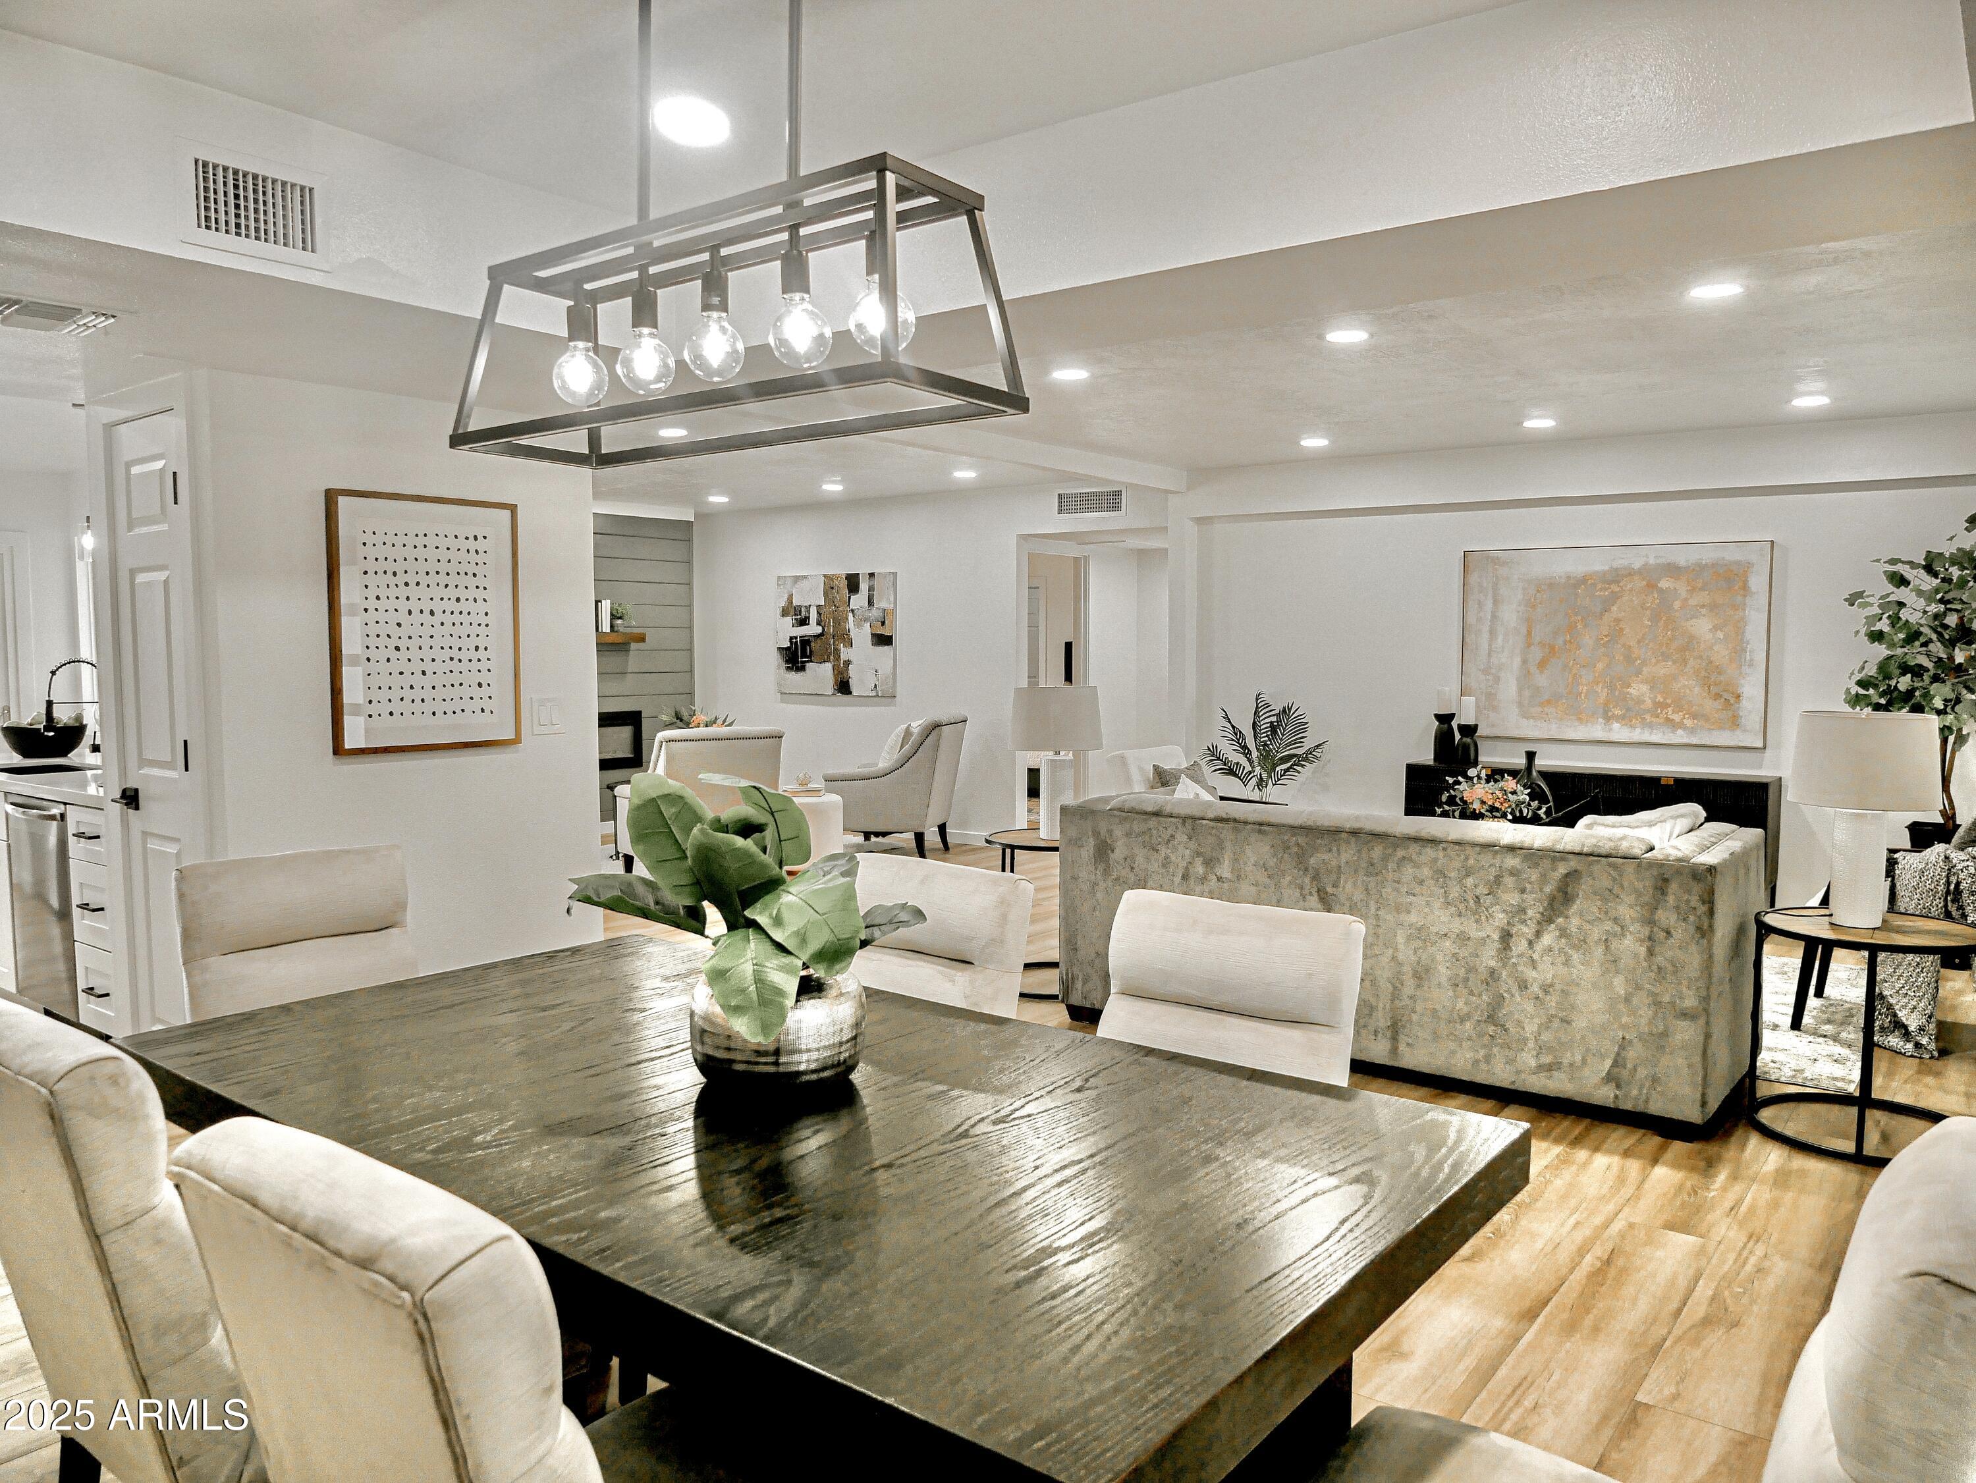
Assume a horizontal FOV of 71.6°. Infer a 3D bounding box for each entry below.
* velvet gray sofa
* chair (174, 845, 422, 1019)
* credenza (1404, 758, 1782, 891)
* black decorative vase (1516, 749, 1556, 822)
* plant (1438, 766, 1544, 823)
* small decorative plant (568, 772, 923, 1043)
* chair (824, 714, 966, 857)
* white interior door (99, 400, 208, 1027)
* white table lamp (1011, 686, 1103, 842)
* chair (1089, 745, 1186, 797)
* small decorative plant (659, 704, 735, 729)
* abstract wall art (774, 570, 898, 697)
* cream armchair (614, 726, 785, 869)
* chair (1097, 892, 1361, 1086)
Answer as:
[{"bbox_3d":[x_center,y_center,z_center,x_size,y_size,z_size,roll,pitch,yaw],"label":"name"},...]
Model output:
[{"bbox_3d":[1.434,0.660,4.837,2.140,0.780,1.010,3,5,36],"label":"velvet gray sofa"},{"bbox_3d":[-1.367,0.753,2.954,0.640,0.960,0.490,4,6,43],"label":"chair"},{"bbox_3d":[3.122,0.517,7.210,1.750,0.730,0.390,3,5,36],"label":"credenza"},{"bbox_3d":[2.329,0.317,5.860,0.230,0.500,0.170,3,5,37],"label":"black decorative vase"},{"bbox_3d":[2.172,0.321,5.942,0.460,0.460,0.440,3,5,37],"label":"plant"},{"bbox_3d":[-0.366,0.269,2.046,0.530,0.430,0.460,0,4,0],"label":"small decorative plant"},{"bbox_3d":[-0.597,0.298,8.978,0.790,0.910,0.710,1,4,16],"label":"chair"},{"bbox_3d":[-2.433,0.083,4.018,0.460,2.050,0.060,3,5,36],"label":"white interior door"},{"bbox_3d":[0.293,0.093,5.826,0.420,0.650,0.360,3,5,37],"label":"white table lamp"},{"bbox_3d":[1.097,0.476,6.705,0.800,0.880,0.770,4,5,42],"label":"chair"},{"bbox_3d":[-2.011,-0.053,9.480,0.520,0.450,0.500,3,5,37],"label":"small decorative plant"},{"bbox_3d":[-1.123,-0.773,10.145,1.155,0.895,0.040,3,5,36],"label":"abstract wall art"},{"bbox_3d":[-1.718,0.384,8.286,0.750,0.905,0.820,-2,5,-28],"label":"cream armchair"},{"bbox_3d":[0.306,0.797,2.365,0.490,0.960,0.640,3,5,34],"label":"chair"}]

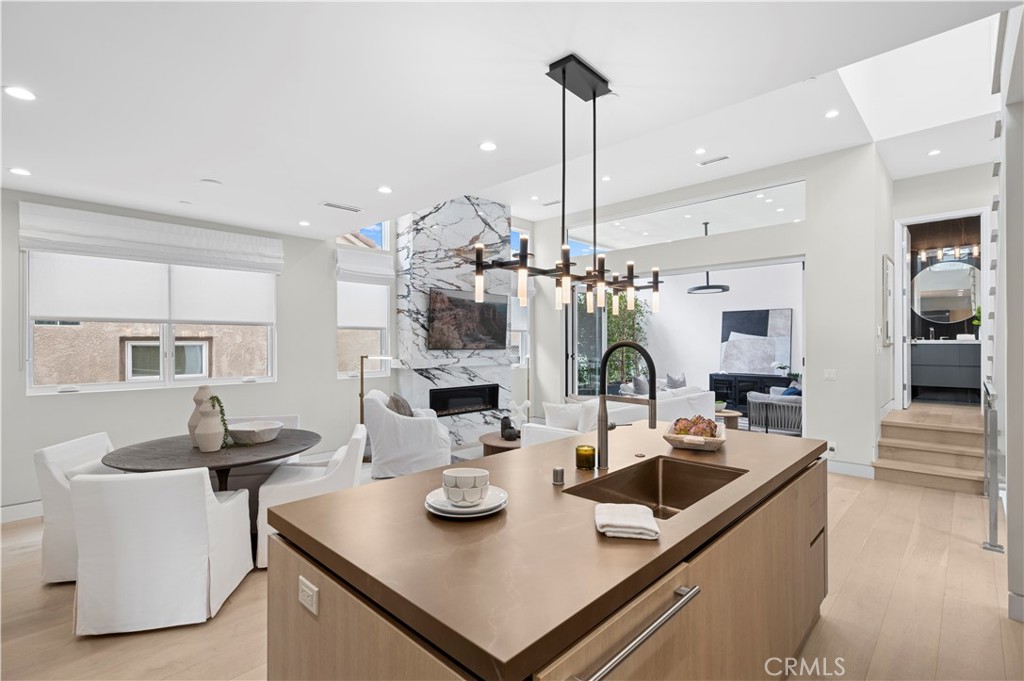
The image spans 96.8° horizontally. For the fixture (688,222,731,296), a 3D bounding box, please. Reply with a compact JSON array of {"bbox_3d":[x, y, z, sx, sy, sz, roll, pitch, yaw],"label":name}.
[{"bbox_3d":[3.400,-1.417,7.850,0.720,1.230,0.720,0,0,-45],"label":"fixture"}]

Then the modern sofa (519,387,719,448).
[{"bbox_3d":[1.272,1.040,5.025,2.300,0.860,1.000,0,0,-45],"label":"modern sofa"}]

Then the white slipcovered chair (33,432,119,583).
[{"bbox_3d":[-2.605,1.065,3.045,0.580,0.810,0.610,0,0,-10],"label":"white slipcovered chair"}]

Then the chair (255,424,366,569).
[{"bbox_3d":[-1.370,1.050,3.225,0.630,0.800,0.570,0,-1,-14],"label":"chair"}]

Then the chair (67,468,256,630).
[{"bbox_3d":[-1.917,1.065,2.581,0.610,0.810,0.580,0,0,-10],"label":"chair"}]

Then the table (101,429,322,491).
[{"bbox_3d":[-1.990,1.095,3.130,1.220,0.750,1.220,0,0,-10],"label":"table"}]

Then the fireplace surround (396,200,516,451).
[{"bbox_3d":[-0.780,-0.298,6.640,0.380,3.600,1.810,-1,-1,45],"label":"fireplace surround"}]

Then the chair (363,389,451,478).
[{"bbox_3d":[-1.190,1.042,5.310,0.880,0.880,0.790,0,-1,-10],"label":"chair"}]

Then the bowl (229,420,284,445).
[{"bbox_3d":[-1.787,0.654,3.180,0.360,0.100,0.360,1,-1,-30],"label":"bowl"}]

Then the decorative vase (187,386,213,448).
[{"bbox_3d":[-2.054,0.499,3.030,0.165,0.405,0.165,1,-1,-34],"label":"decorative vase"}]

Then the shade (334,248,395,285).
[{"bbox_3d":[-1.850,-0.920,5.790,0.760,0.400,0.120,0,0,-45],"label":"shade"}]

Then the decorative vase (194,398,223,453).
[{"bbox_3d":[-1.926,0.537,2.900,0.150,0.325,0.150,1,-1,-34],"label":"decorative vase"}]

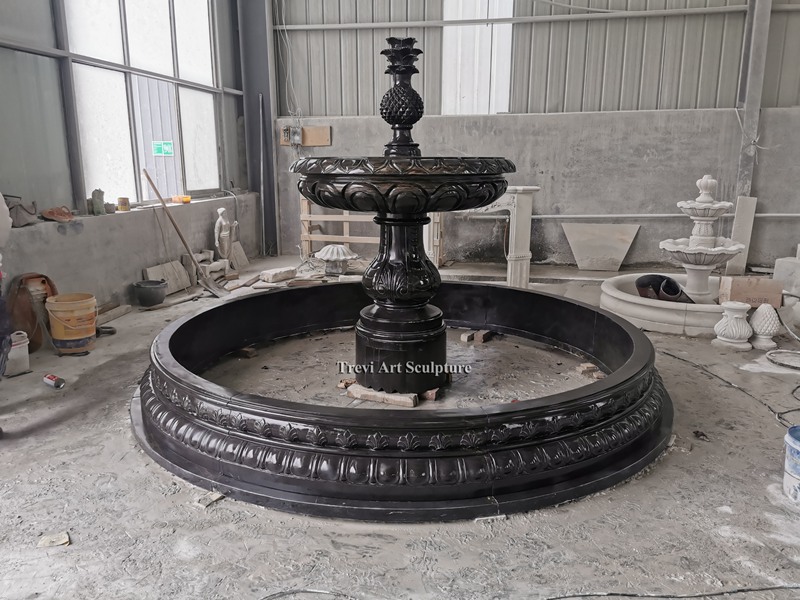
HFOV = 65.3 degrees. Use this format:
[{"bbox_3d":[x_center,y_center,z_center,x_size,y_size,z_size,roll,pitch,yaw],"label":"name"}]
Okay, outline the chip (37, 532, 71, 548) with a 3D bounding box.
[{"bbox_3d":[-1.225,0.854,2.236,0.105,0.018,0.065,-4,13,-14],"label":"chip"}]

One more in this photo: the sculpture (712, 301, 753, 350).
[{"bbox_3d":[2.384,0.179,4.455,0.260,0.300,0.260,4,14,18],"label":"sculpture"}]

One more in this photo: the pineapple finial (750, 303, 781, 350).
[{"bbox_3d":[2.615,0.180,4.444,0.195,0.300,0.195,2,13,10],"label":"pineapple finial"}]

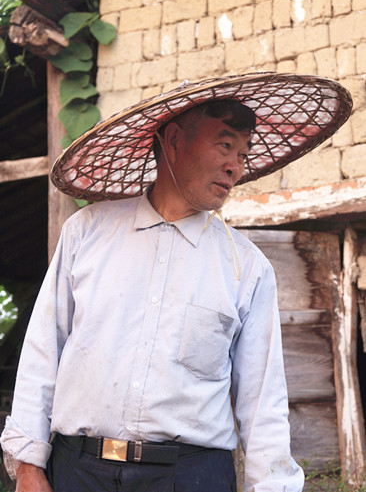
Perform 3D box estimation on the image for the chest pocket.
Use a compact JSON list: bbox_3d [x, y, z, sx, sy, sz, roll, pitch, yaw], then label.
[{"bbox_3d":[0.044,0.182,1.990,0.112,0.132,0.025,12,-9,-22],"label":"chest pocket"}]

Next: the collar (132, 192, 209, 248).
[{"bbox_3d":[-0.021,-0.056,2.060,0.145,0.100,0.140,10,-5,-2],"label":"collar"}]

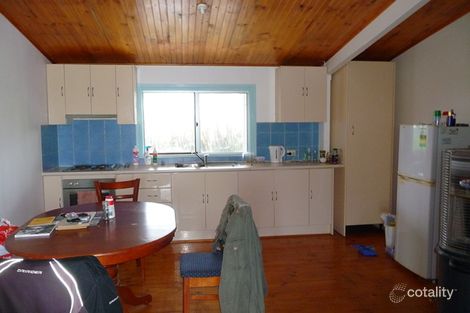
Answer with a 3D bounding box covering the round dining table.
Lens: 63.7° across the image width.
[{"bbox_3d":[-0.938,0.837,2.703,1.090,0.755,1.450,-2,5,-12],"label":"round dining table"}]

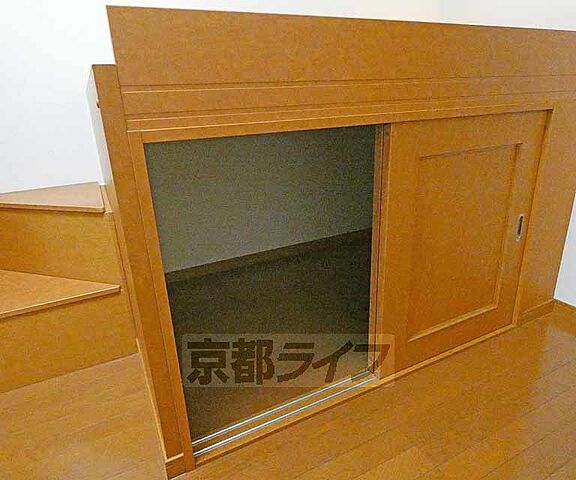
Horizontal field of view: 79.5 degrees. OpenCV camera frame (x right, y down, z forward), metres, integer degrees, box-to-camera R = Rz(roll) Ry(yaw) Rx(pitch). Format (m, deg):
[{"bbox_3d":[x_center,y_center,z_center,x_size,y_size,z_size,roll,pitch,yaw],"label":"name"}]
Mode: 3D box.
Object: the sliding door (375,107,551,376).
[{"bbox_3d":[0.606,0.013,1.211,0.701,0.839,0.035,-11,20,-23],"label":"sliding door"}]

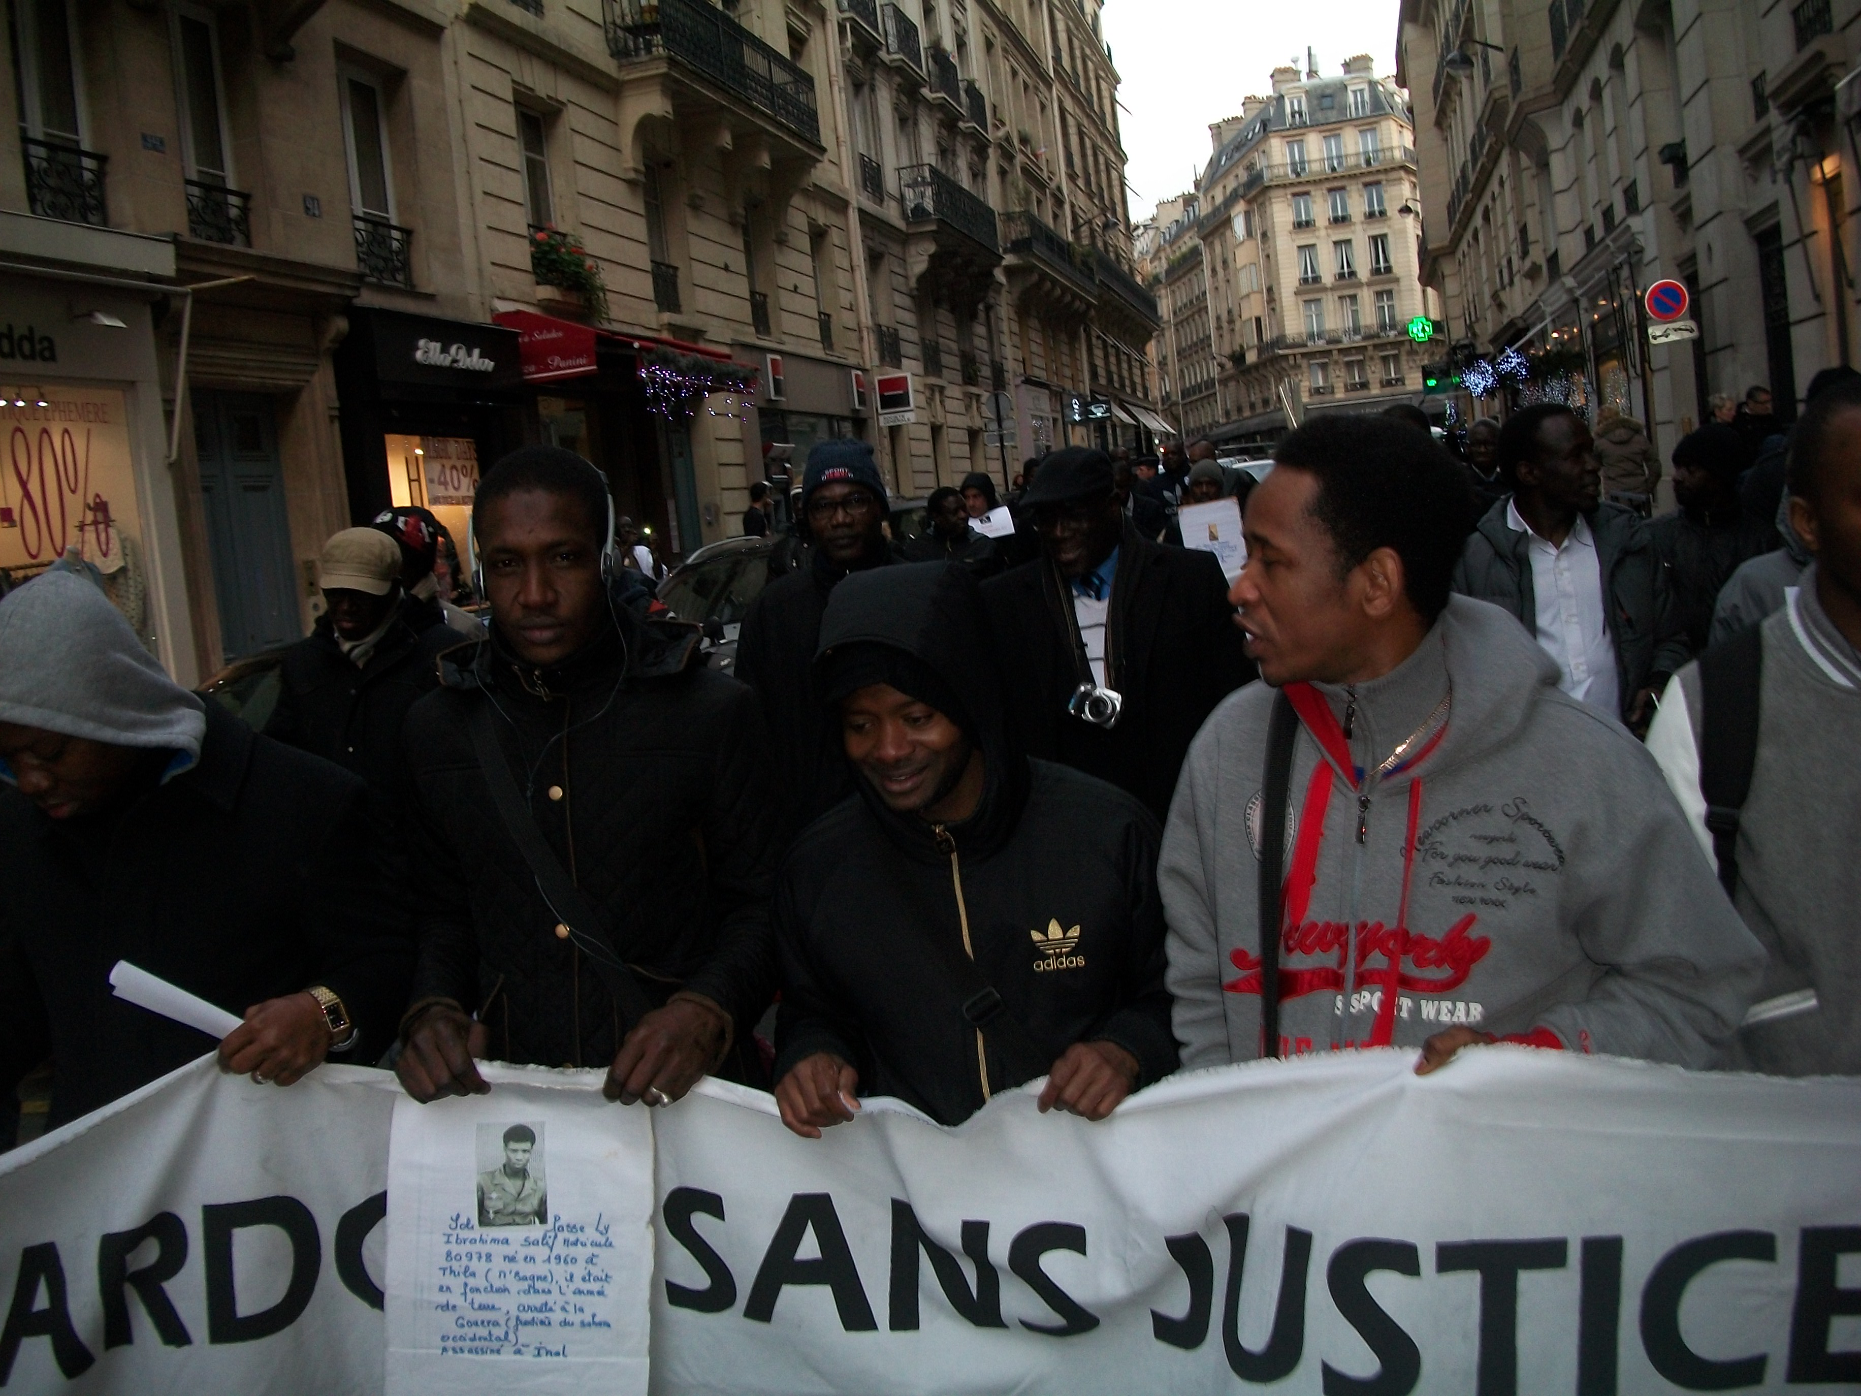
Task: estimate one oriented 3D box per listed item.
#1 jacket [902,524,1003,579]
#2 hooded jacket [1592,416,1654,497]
[{"bbox_3d":[0.142,-0.520,8.600,0.540,0.740,0.340,-6,6,0],"label":"jacket"},{"bbox_3d":[6.078,-2.098,15.000,0.560,0.720,0.360,-7,6,-8],"label":"hooded jacket"}]

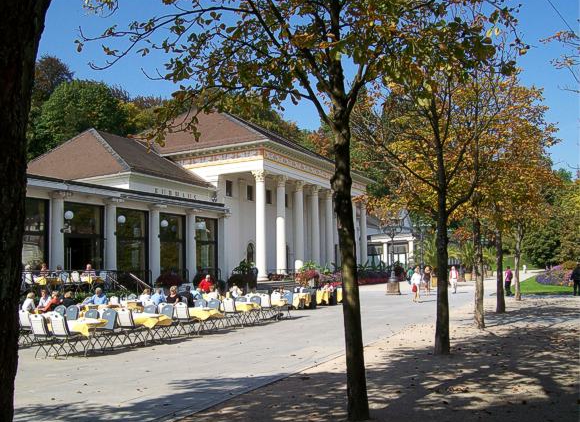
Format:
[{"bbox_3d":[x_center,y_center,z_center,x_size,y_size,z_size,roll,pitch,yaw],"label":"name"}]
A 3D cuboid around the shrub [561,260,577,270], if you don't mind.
[{"bbox_3d":[23.773,4.686,48.500,1.450,1.050,1.400,-1,-6,0],"label":"shrub"}]

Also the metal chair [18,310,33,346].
[{"bbox_3d":[-5.898,2.666,13.125,0.450,0.860,0.500,-4,-7,28],"label":"metal chair"}]

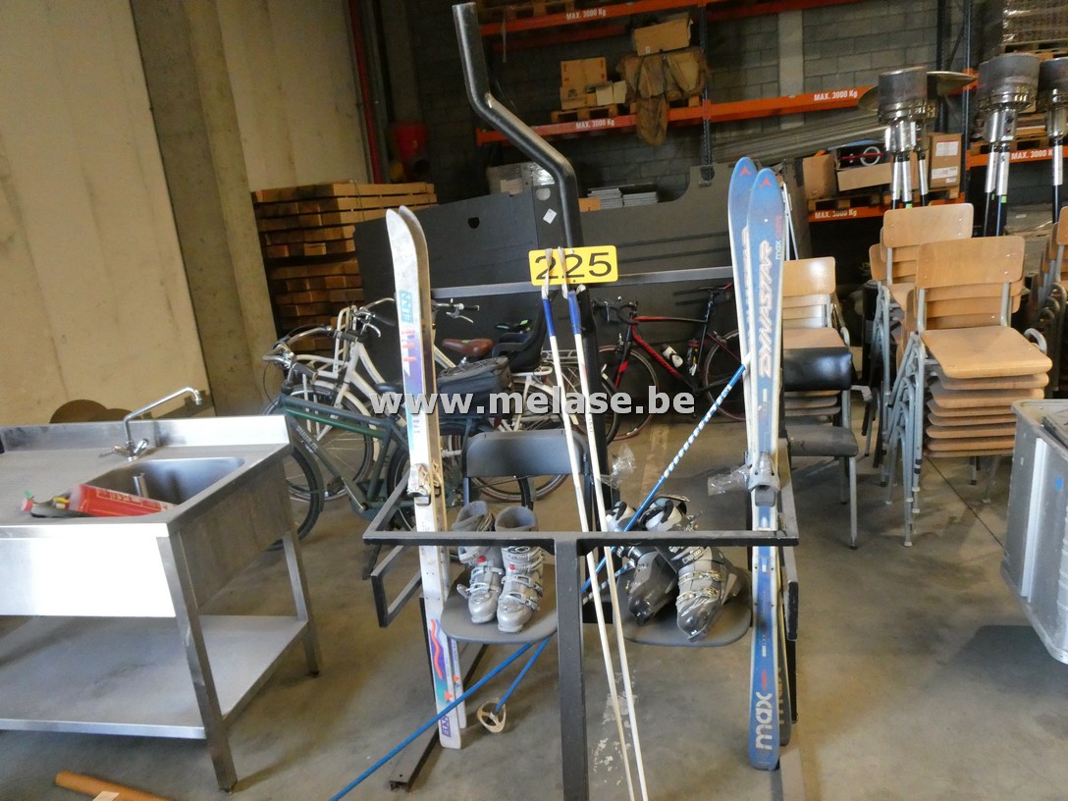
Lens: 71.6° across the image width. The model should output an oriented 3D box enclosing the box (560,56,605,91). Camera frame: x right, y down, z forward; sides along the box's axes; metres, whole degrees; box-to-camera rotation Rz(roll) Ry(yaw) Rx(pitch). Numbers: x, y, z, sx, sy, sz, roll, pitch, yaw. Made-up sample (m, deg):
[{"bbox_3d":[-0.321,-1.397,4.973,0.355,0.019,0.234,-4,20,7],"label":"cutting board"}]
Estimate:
[{"bbox_3d":[0.631,-3.939,9.011,0.520,0.320,0.400,-3,15,10],"label":"box"}]

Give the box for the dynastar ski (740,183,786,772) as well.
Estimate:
[{"bbox_3d":[0.630,0.232,2.011,0.100,1.682,0.090,0,7,13],"label":"dynastar ski"}]

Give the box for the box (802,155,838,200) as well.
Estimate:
[{"bbox_3d":[3.428,-2.658,8.871,0.310,0.450,0.310,-18,19,-39],"label":"box"}]

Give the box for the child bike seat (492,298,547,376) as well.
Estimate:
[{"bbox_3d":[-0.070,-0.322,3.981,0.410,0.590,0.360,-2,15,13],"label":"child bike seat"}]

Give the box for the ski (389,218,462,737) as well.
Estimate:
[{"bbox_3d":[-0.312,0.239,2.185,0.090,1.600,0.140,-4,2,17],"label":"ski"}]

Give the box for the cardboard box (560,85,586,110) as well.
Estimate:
[{"bbox_3d":[0.507,-3.674,9.075,0.305,0.250,0.380,-3,15,10],"label":"cardboard box"}]

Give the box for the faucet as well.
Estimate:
[{"bbox_3d":[-1.323,0.081,2.597,0.390,0.255,0.115,-3,15,12],"label":"faucet"}]

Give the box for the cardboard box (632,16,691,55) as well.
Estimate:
[{"bbox_3d":[1.540,-4.292,8.847,0.610,0.290,0.400,-6,15,11],"label":"cardboard box"}]

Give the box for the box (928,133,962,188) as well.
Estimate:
[{"bbox_3d":[4.732,-2.779,8.623,0.305,0.560,0.360,-3,15,10],"label":"box"}]

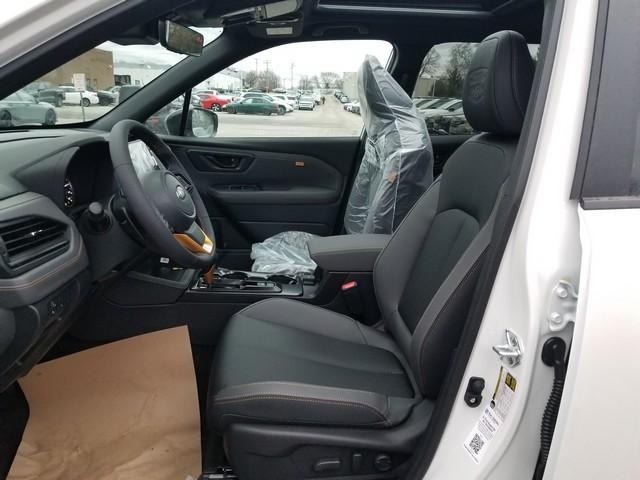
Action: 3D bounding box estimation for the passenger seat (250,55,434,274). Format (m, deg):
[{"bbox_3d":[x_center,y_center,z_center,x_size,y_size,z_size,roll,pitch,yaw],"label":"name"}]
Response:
[{"bbox_3d":[0.065,-0.265,1.809,0.660,0.820,0.520,0,17,-2],"label":"passenger seat"}]

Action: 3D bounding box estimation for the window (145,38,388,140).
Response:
[{"bbox_3d":[-0.240,-0.641,2.058,1.070,0.420,0.040,0,34,-3],"label":"window"}]

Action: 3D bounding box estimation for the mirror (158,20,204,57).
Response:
[{"bbox_3d":[-0.384,-0.563,1.346,0.040,0.073,0.235,9,18,9],"label":"mirror"}]

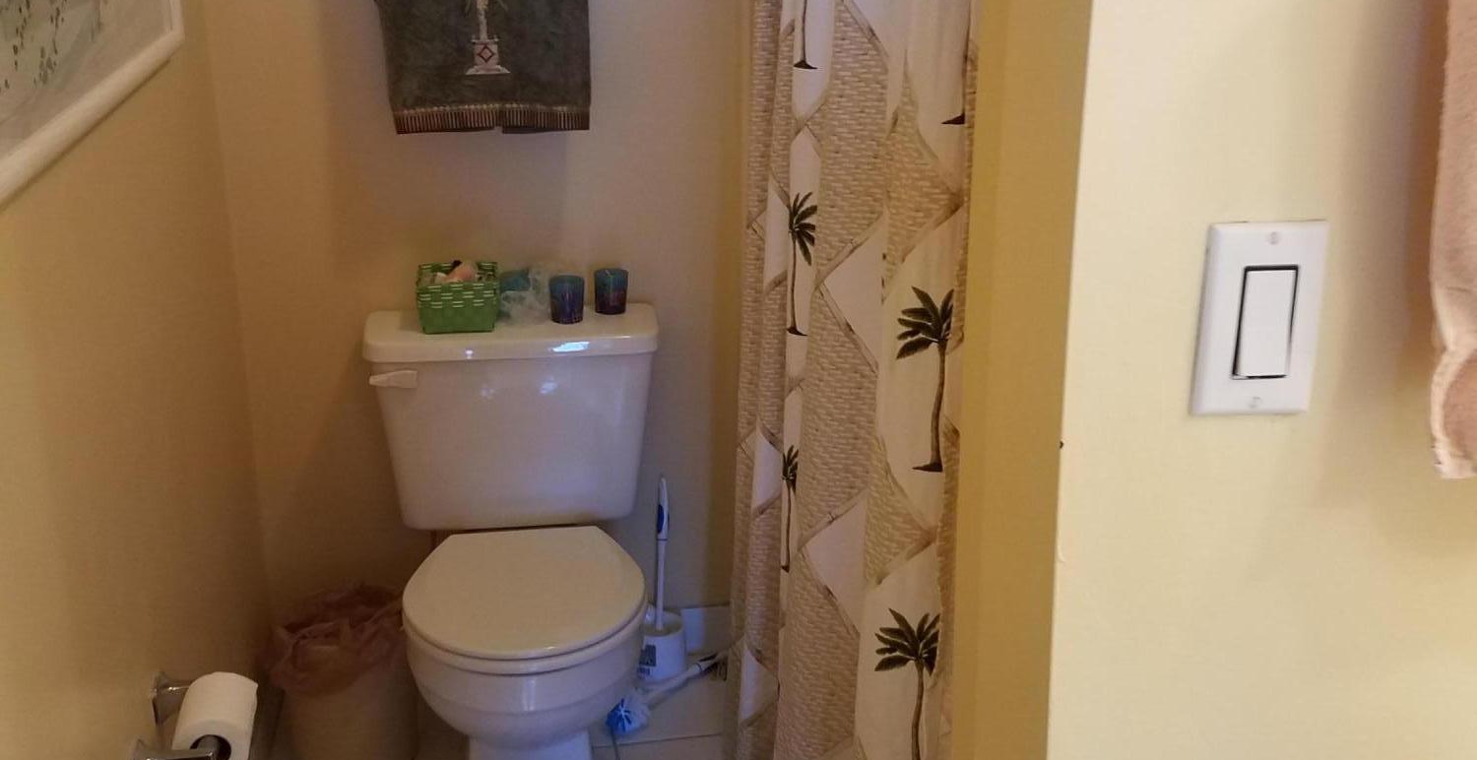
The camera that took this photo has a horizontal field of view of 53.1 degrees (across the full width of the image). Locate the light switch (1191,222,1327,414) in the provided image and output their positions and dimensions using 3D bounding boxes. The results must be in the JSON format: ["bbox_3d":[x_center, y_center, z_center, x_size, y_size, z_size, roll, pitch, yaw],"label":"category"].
[{"bbox_3d":[0.301,-0.032,0.844,0.070,0.114,0.008,-2,17,-5],"label":"light switch"}]

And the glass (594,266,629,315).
[{"bbox_3d":[-0.210,-0.152,2.442,0.057,0.070,0.057,-4,19,-10],"label":"glass"}]

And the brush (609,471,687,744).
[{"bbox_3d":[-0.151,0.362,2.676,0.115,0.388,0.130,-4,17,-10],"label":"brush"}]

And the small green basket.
[{"bbox_3d":[-0.452,-0.130,2.400,0.127,0.083,0.140,-2,17,-7],"label":"small green basket"}]

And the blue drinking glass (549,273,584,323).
[{"bbox_3d":[-0.280,-0.131,2.421,0.056,0.070,0.056,-4,17,-10],"label":"blue drinking glass"}]

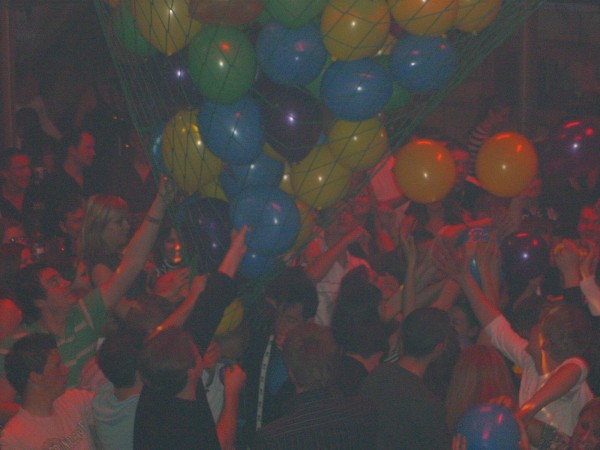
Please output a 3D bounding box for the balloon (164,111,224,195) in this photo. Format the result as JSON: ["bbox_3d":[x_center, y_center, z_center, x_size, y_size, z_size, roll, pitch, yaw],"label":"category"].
[{"bbox_3d":[-0.441,-0.301,8.100,0.246,0.353,0.246,0,10,0],"label":"balloon"}]

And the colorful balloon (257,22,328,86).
[{"bbox_3d":[-0.031,-0.707,8.100,0.291,0.279,0.291,0,10,0],"label":"colorful balloon"}]

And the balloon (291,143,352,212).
[{"bbox_3d":[0.079,-0.175,7.300,0.229,0.244,0.229,0,8,0],"label":"balloon"}]

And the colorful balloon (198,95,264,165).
[{"bbox_3d":[-0.278,-0.392,7.950,0.262,0.306,0.262,0,10,0],"label":"colorful balloon"}]

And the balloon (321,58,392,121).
[{"bbox_3d":[0.206,-0.494,7.200,0.262,0.226,0.262,0,8,0],"label":"balloon"}]

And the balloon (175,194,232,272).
[{"bbox_3d":[-0.345,0.031,7.300,0.233,0.281,0.233,0,8,0],"label":"balloon"}]

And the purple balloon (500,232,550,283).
[{"bbox_3d":[1.091,0.153,9.600,0.238,0.253,0.238,0,10,0],"label":"purple balloon"}]

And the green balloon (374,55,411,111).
[{"bbox_3d":[0.298,-0.541,7.400,0.247,0.247,0.247,0,8,0],"label":"green balloon"}]

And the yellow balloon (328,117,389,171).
[{"bbox_3d":[0.246,-0.346,8.300,0.252,0.252,0.252,0,10,0],"label":"yellow balloon"}]

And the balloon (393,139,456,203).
[{"bbox_3d":[0.531,-0.230,8.400,0.264,0.276,0.264,0,10,0],"label":"balloon"}]

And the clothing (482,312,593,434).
[{"bbox_3d":[0.929,0.583,7.700,0.400,0.470,0.440,-3,10,-16],"label":"clothing"}]

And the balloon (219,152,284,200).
[{"bbox_3d":[-0.196,-0.183,8.150,0.268,0.264,0.268,0,10,0],"label":"balloon"}]

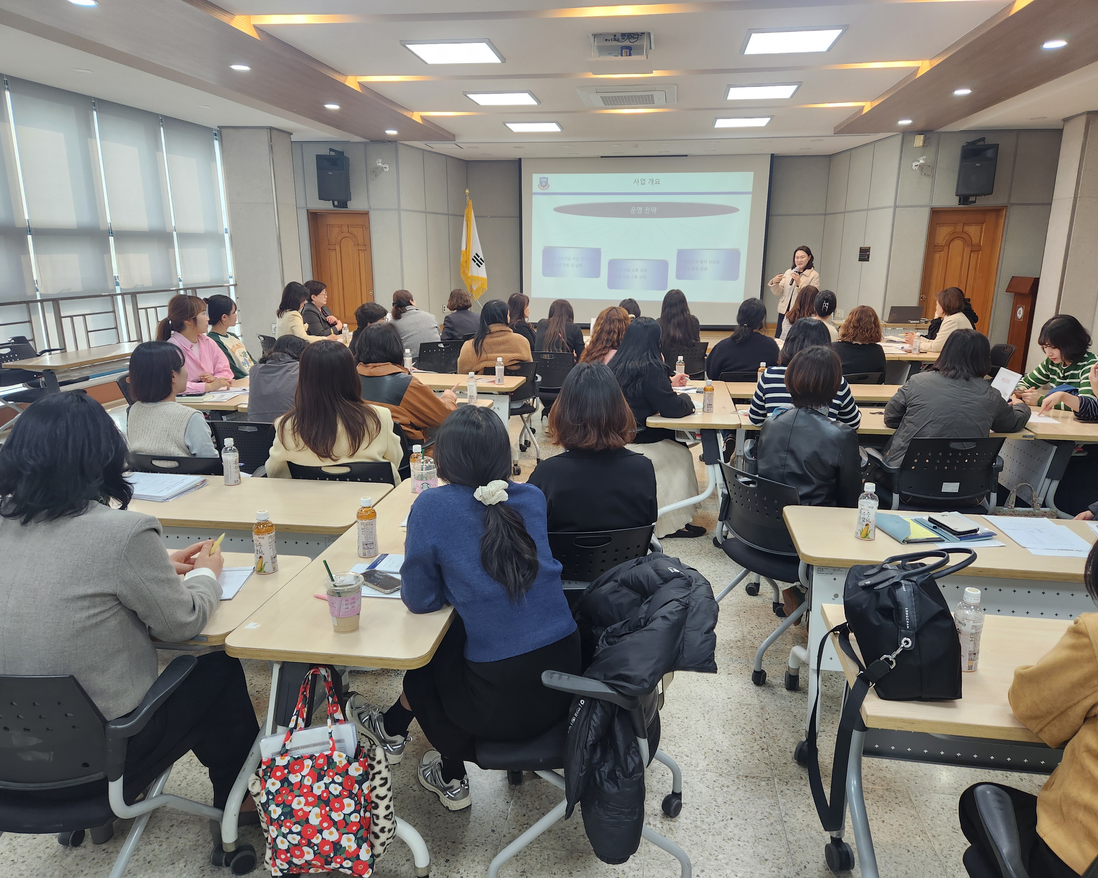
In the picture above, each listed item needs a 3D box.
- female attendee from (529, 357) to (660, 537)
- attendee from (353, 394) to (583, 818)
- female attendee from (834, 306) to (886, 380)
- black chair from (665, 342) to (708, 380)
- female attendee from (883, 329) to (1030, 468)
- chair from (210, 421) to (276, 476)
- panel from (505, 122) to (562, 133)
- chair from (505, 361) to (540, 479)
[{"bbox_3d":[0.078,0.331,2.896,0.480,1.270,0.750,-2,14,-10],"label":"female attendee"},{"bbox_3d":[-0.247,0.499,2.268,0.570,1.250,0.830,-11,18,-39],"label":"attendee"},{"bbox_3d":[2.307,-0.440,6.134,0.470,1.240,0.720,-2,14,-7],"label":"female attendee"},{"bbox_3d":[1.266,-0.520,7.276,0.560,0.830,0.580,2,14,9],"label":"black chair"},{"bbox_3d":[1.975,0.098,3.880,0.640,1.220,0.720,2,15,6],"label":"female attendee"},{"bbox_3d":[-1.418,0.245,4.119,0.520,0.820,0.570,2,14,8],"label":"chair"},{"bbox_3d":[-0.172,-3.836,9.584,0.645,0.035,0.645,2,14,8],"label":"panel"},{"bbox_3d":[-0.319,-0.260,6.325,0.580,0.800,0.580,-4,14,-14],"label":"chair"}]

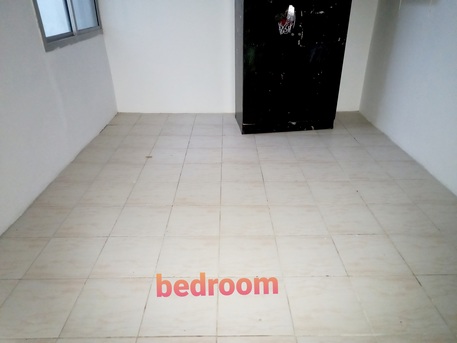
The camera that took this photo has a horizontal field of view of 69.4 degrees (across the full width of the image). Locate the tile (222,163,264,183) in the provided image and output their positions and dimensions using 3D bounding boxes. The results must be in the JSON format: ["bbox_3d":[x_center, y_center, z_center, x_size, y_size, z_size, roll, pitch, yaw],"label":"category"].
[{"bbox_3d":[0.129,0.003,3.176,0.390,0.010,0.390,-1,27,0],"label":"tile"}]

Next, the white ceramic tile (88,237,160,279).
[{"bbox_3d":[-0.599,0.512,1.994,0.359,0.010,0.359,0,27,0],"label":"white ceramic tile"}]

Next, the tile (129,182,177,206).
[{"bbox_3d":[-0.549,0.166,2.399,0.330,0.010,0.330,0,27,0],"label":"tile"}]

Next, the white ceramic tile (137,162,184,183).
[{"bbox_3d":[-0.551,0.015,2.693,0.330,0.010,0.330,0,27,0],"label":"white ceramic tile"}]

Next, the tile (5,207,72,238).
[{"bbox_3d":[-1.427,0.377,2.483,0.390,0.010,0.390,-1,27,0],"label":"tile"}]

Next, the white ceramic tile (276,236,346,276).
[{"bbox_3d":[0.487,0.506,1.998,0.359,0.010,0.359,0,27,0],"label":"white ceramic tile"}]

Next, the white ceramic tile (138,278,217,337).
[{"bbox_3d":[-0.235,0.676,1.674,0.359,0.010,0.359,0,27,0],"label":"white ceramic tile"}]

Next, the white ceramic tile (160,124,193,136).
[{"bbox_3d":[-0.657,-0.527,4.215,0.390,0.010,0.390,-1,27,0],"label":"white ceramic tile"}]

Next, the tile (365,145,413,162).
[{"bbox_3d":[1.466,-0.160,3.036,0.335,0.010,0.335,-1,27,0],"label":"tile"}]

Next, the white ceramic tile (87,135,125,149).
[{"bbox_3d":[-1.466,-0.342,3.984,0.400,0.010,0.400,-1,27,0],"label":"white ceramic tile"}]

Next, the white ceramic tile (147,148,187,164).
[{"bbox_3d":[-0.557,-0.140,3.035,0.335,0.010,0.335,-1,27,0],"label":"white ceramic tile"}]

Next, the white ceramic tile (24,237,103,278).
[{"bbox_3d":[-0.876,0.471,1.813,0.330,0.010,0.330,0,27,0],"label":"white ceramic tile"}]

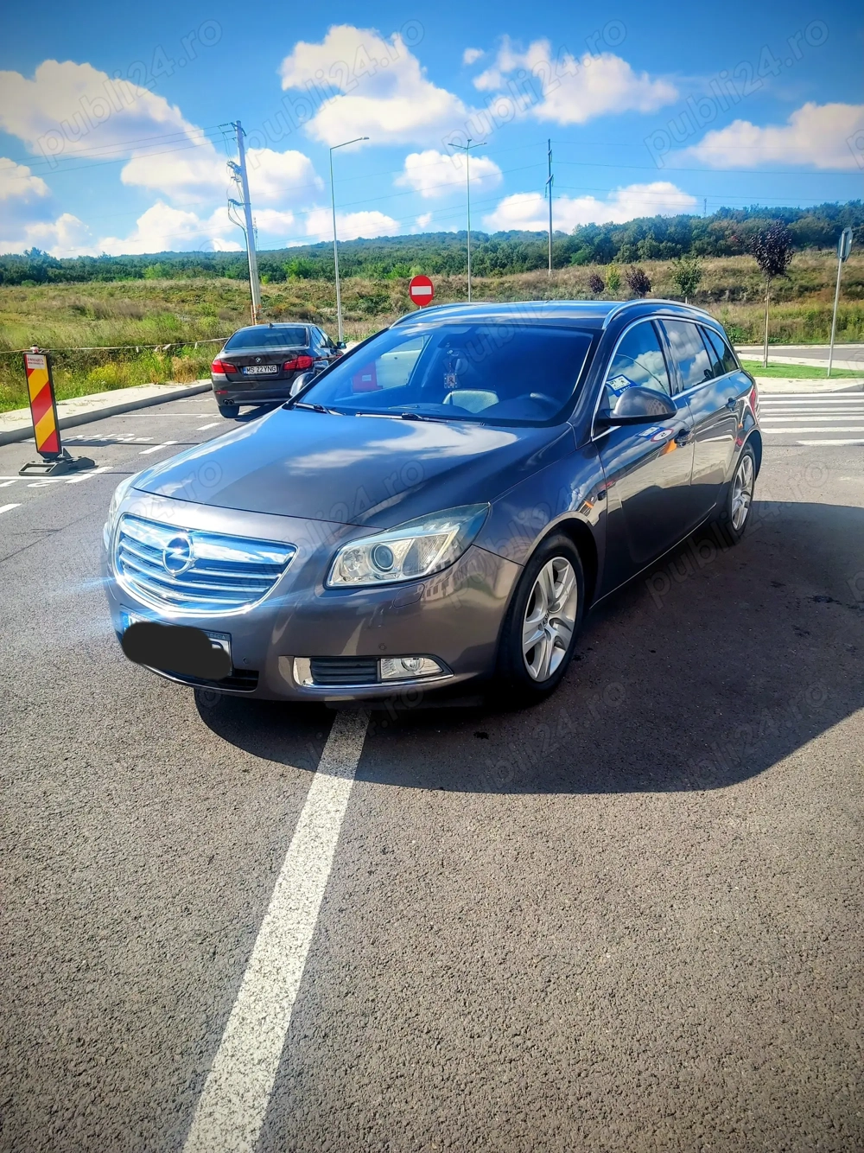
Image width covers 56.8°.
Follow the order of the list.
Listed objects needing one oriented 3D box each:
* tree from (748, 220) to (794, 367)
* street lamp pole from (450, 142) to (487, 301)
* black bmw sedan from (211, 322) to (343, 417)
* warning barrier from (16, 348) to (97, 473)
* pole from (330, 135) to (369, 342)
[{"bbox_3d":[9.317,-7.801,22.200,1.300,3.860,1.300,-1,17,0],"label":"tree"},{"bbox_3d":[2.134,-19.002,46.395,2.100,11.200,1.800,-1,17,0],"label":"street lamp pole"},{"bbox_3d":[-2.731,-3.889,14.823,1.920,1.470,4.900,-1,17,-1],"label":"black bmw sedan"},{"bbox_3d":[-4.067,-1.751,8.437,0.420,1.250,0.750,2,18,11],"label":"warning barrier"},{"bbox_3d":[-4.737,-20.118,48.916,2.500,12.000,0.350,-1,17,0],"label":"pole"}]

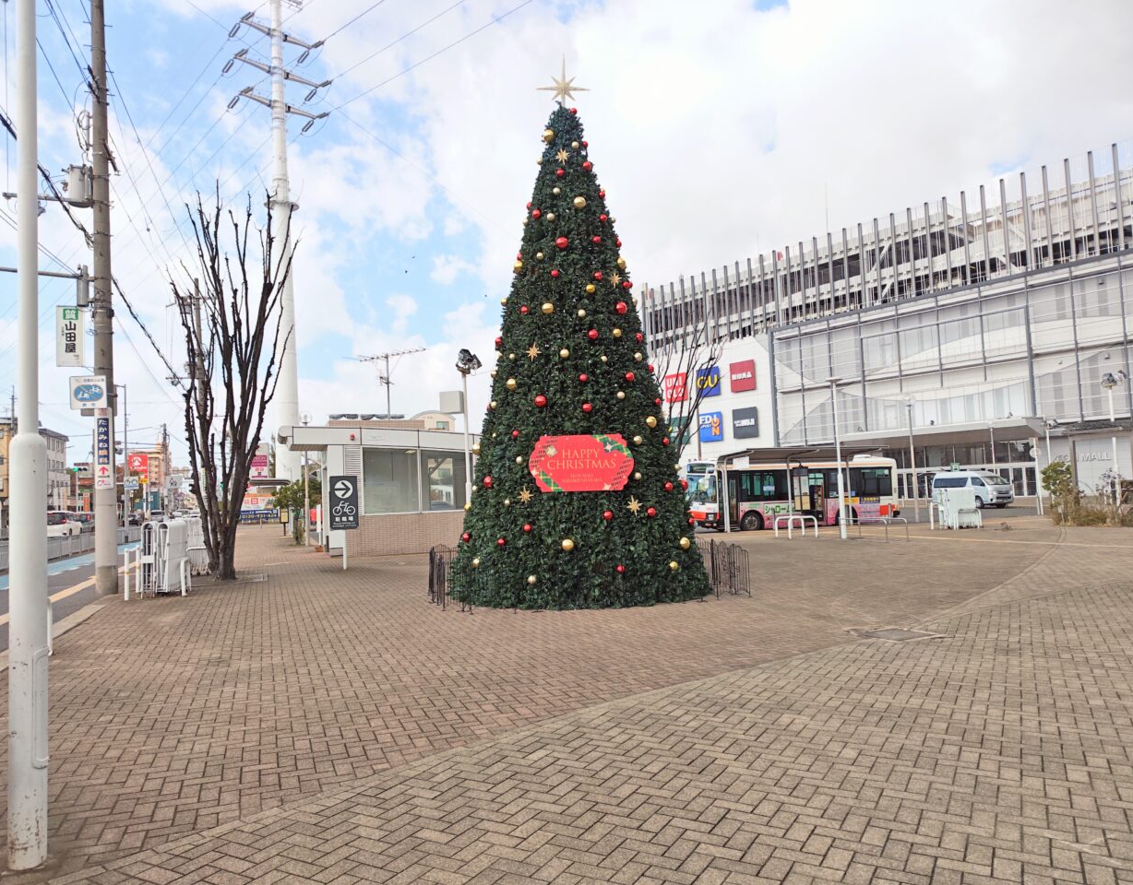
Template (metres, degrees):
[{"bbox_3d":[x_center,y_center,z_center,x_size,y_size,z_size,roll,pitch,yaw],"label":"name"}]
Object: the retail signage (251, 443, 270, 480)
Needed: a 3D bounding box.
[{"bbox_3d":[-24.200,1.570,62.000,1.550,3.100,0.400,-1,-4,-18],"label":"retail signage"}]

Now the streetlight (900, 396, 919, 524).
[{"bbox_3d":[13.600,0.660,30.750,0.550,4.930,0.550,-2,-4,0],"label":"streetlight"}]

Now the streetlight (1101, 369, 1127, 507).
[{"bbox_3d":[17.290,0.160,24.650,0.750,4.900,0.600,-4,-4,24],"label":"streetlight"}]

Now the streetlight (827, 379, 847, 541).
[{"bbox_3d":[8.165,0.480,23.460,0.530,4.780,0.530,-2,-4,0],"label":"streetlight"}]

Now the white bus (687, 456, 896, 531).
[{"bbox_3d":[9.620,2.050,33.100,9.000,2.970,2.350,-1,-4,-24],"label":"white bus"}]

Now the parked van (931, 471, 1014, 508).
[{"bbox_3d":[25.030,2.910,48.600,1.880,2.120,4.840,-1,-4,-19],"label":"parked van"}]

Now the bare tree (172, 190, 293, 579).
[{"bbox_3d":[-6.710,-1.220,15.870,2.450,7.900,2.400,-2,-4,0],"label":"bare tree"}]

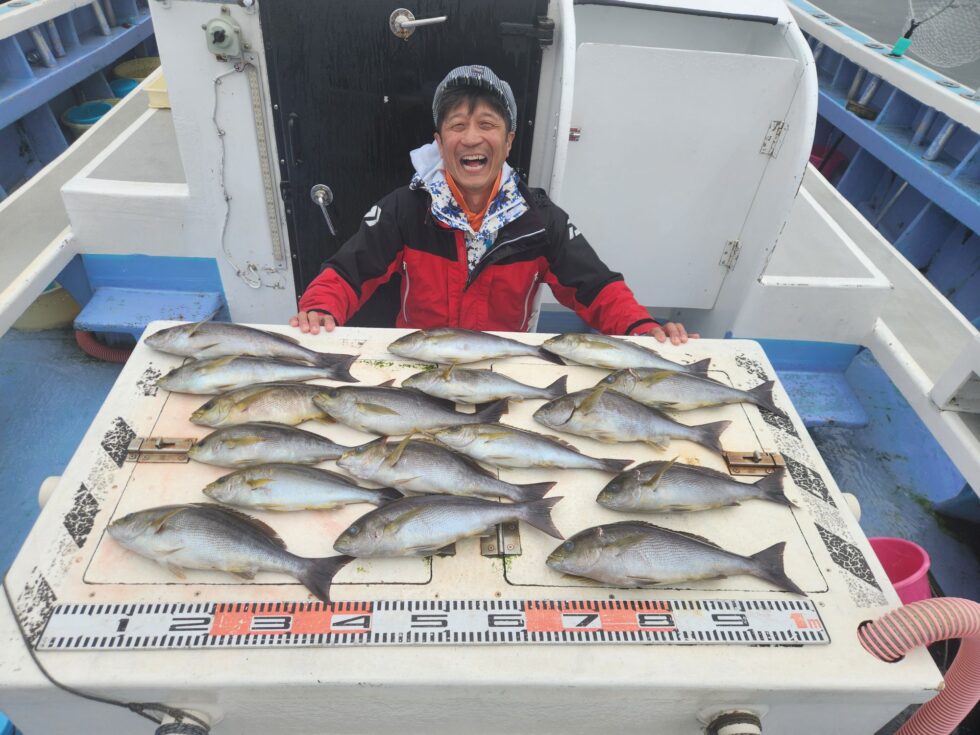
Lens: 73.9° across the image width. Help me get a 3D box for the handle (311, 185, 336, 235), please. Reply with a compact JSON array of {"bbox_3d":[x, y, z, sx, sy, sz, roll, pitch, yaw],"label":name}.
[{"bbox_3d":[-0.473,-0.442,1.838,0.062,0.139,0.045,1,41,-4],"label":"handle"}]

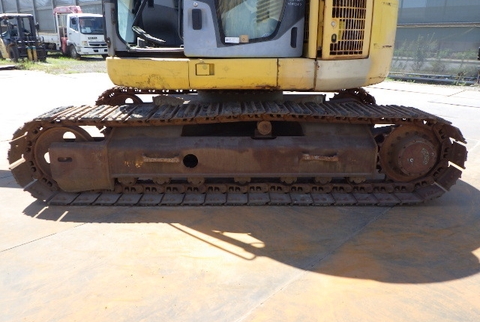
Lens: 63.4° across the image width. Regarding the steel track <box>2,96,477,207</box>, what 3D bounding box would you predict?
[{"bbox_3d":[-0.018,-0.073,3.232,3.540,0.730,0.510,0,18,0],"label":"steel track"}]

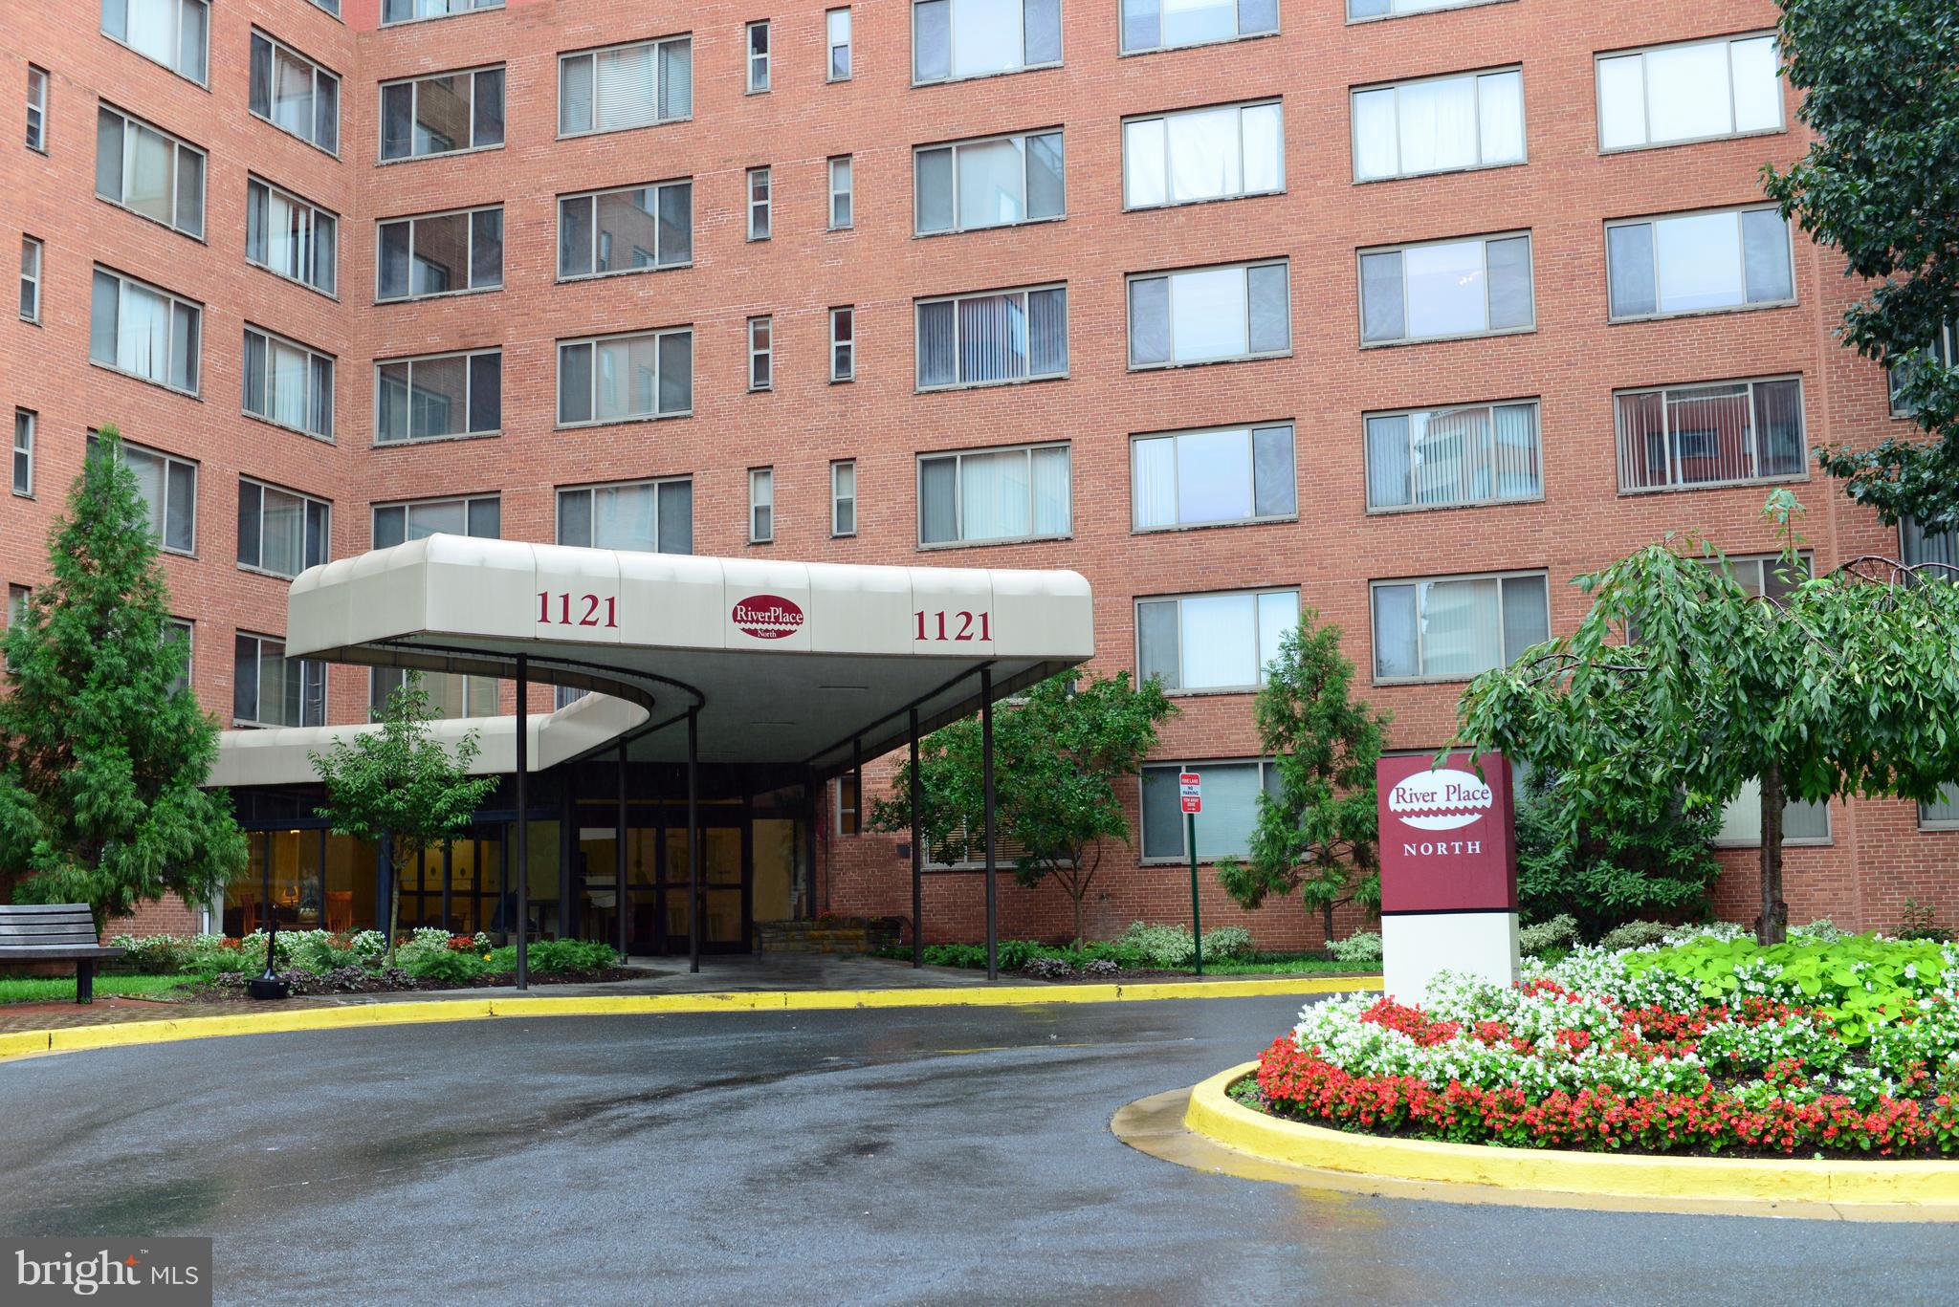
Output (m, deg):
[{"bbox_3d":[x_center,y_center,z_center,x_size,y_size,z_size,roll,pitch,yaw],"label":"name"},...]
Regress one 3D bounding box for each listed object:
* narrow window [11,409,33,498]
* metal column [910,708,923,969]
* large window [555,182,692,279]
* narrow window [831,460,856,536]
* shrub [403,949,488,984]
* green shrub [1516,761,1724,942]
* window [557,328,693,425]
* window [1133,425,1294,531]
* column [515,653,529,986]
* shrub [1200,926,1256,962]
[{"bbox_3d":[-14.487,-3.019,34.646,0.130,1.320,0.445,-4,-8,19],"label":"narrow window"},{"bbox_3d":[-0.759,2.225,27.545,0.100,3.120,0.100,1,-8,-13],"label":"metal column"},{"bbox_3d":[-6.323,-7.570,40.936,2.631,1.571,0.130,-4,-8,19],"label":"large window"},{"bbox_3d":[-2.317,-2.653,39.085,0.440,1.280,0.130,-4,-8,18],"label":"narrow window"},{"bbox_3d":[-5.749,3.377,24.723,0.940,0.345,0.800,-1,-8,0],"label":"shrub"},{"bbox_3d":[8.985,2.866,32.300,2.700,2.500,2.400,-4,-8,18],"label":"green shrub"},{"bbox_3d":[-6.266,-4.869,40.445,2.680,1.560,0.120,-3,-8,19],"label":"window"},{"bbox_3d":[3.784,-2.854,36.868,2.646,1.571,0.130,-4,-8,19],"label":"window"},{"bbox_3d":[-4.182,1.546,20.900,0.090,3.052,0.090,-1,-8,0],"label":"column"},{"bbox_3d":[3.651,4.255,33.534,0.785,0.535,0.800,-1,-7,0],"label":"shrub"}]

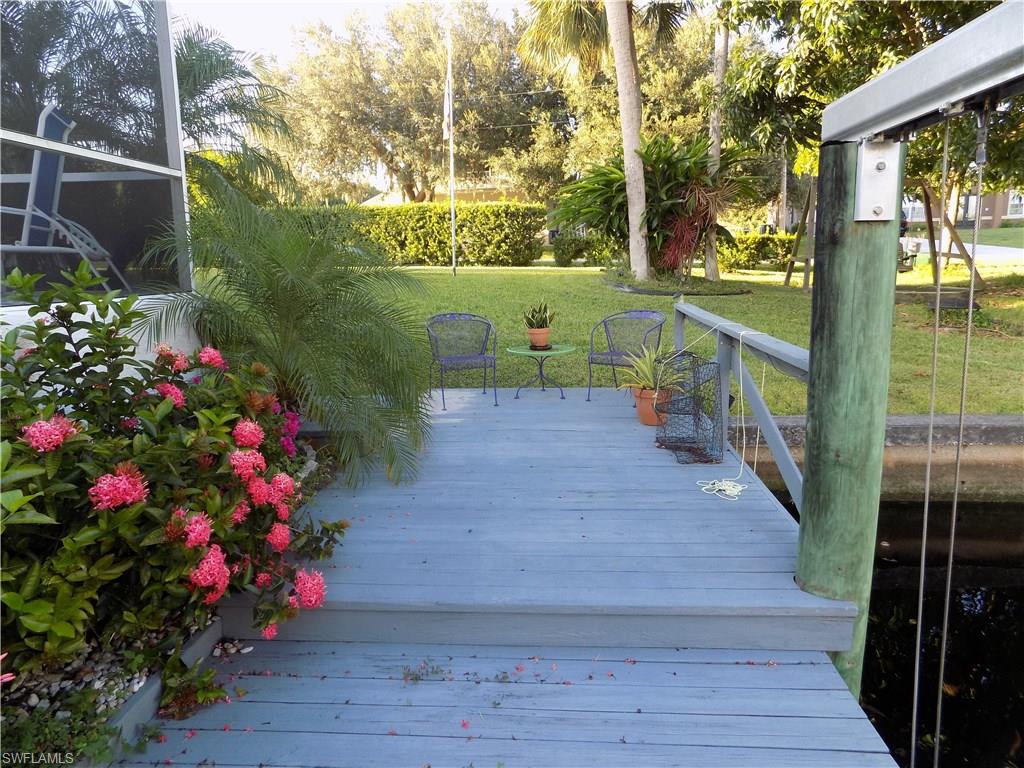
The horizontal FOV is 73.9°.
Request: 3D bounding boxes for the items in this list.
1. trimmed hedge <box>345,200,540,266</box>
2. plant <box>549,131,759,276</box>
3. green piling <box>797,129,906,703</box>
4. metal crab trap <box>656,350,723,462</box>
[{"bbox_3d":[-1.624,-3.975,18.050,5.500,1.600,1.100,-1,10,4],"label":"trimmed hedge"},{"bbox_3d":[3.005,-3.729,14.759,4.200,2.905,3.200,0,10,5],"label":"plant"},{"bbox_3d":[1.268,0.290,2.620,0.268,2.320,0.268,-1,10,4],"label":"green piling"},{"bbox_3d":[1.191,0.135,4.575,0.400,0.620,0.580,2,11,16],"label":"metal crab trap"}]

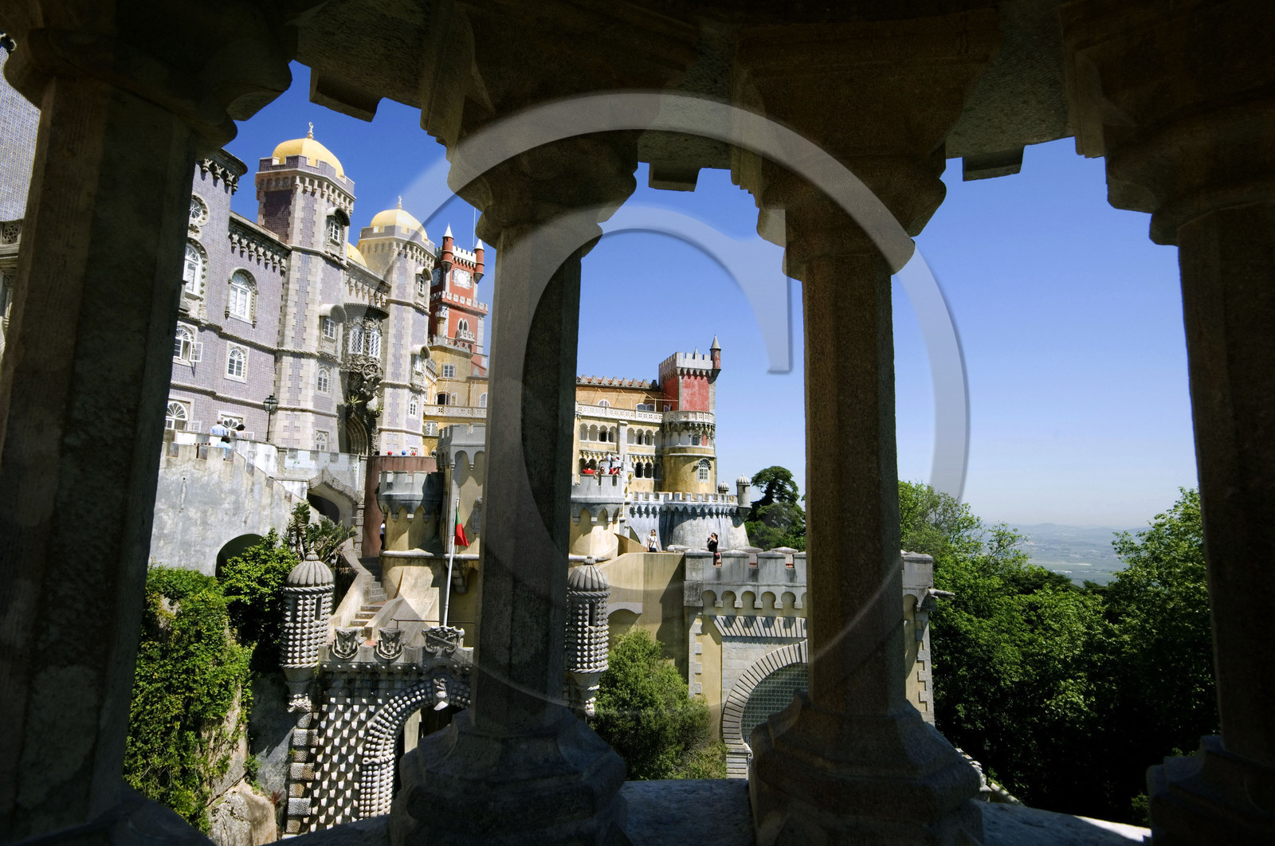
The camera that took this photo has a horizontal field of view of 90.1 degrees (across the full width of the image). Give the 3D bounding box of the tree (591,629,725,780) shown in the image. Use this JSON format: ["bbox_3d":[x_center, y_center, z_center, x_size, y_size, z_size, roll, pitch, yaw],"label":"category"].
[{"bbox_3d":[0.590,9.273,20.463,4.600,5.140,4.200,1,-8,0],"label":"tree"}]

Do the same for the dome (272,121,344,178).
[{"bbox_3d":[-19.660,-16.170,38.186,3.800,3.800,3.800,0,-7,6],"label":"dome"}]

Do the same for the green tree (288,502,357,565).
[{"bbox_3d":[-10.966,4.218,22.110,2.400,2.900,2.300,1,-8,0],"label":"green tree"}]

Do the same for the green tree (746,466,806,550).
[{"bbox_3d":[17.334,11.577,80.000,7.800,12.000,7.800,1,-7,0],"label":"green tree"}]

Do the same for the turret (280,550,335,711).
[{"bbox_3d":[-9.391,5.900,18.000,1.250,4.450,1.250,1,-7,0],"label":"turret"}]

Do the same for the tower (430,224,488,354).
[{"bbox_3d":[-23.280,-15.734,80.064,6.200,15.700,6.200,-5,-10,40],"label":"tower"}]

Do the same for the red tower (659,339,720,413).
[{"bbox_3d":[5.655,-4.737,71.090,5.000,9.200,5.700,3,-8,-19],"label":"red tower"}]

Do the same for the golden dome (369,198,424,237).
[{"bbox_3d":[-18.406,-15.850,49.457,4.100,3.540,4.100,3,-8,-11],"label":"golden dome"}]

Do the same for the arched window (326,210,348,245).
[{"bbox_3d":[-17.621,-11.397,37.423,0.500,1.800,1.500,0,-7,6],"label":"arched window"}]

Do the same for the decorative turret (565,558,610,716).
[{"bbox_3d":[-1.327,5.814,17.385,1.220,4.180,1.220,1,-8,0],"label":"decorative turret"}]

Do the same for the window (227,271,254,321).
[{"bbox_3d":[-20.325,-6.549,32.666,0.300,2.650,1.850,0,-7,6],"label":"window"}]

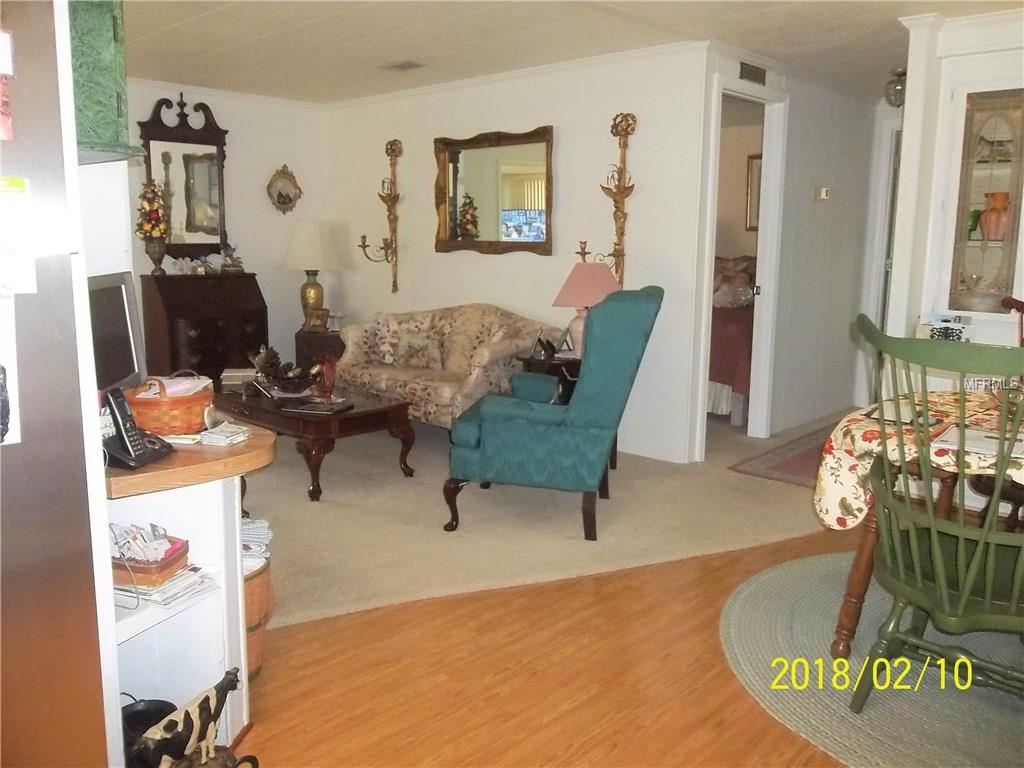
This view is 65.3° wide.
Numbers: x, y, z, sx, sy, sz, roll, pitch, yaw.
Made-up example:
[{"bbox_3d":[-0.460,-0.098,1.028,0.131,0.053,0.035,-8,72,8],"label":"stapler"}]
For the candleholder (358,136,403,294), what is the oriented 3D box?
[{"bbox_3d":[-1.005,-1.302,6.211,0.315,1.182,0.239,10,14,43],"label":"candleholder"}]

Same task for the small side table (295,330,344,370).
[{"bbox_3d":[-1.447,-0.127,6.332,0.456,0.570,0.526,-1,9,-9],"label":"small side table"}]

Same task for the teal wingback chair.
[{"bbox_3d":[0.216,0.076,3.612,0.887,1.069,0.737,3,9,11],"label":"teal wingback chair"}]

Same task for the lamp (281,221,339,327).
[{"bbox_3d":[-1.587,-0.840,6.250,0.463,0.861,0.463,-1,9,-9],"label":"lamp"}]

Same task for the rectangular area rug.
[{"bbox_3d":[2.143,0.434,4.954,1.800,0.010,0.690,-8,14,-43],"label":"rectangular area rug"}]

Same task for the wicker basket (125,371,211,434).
[{"bbox_3d":[-0.936,0.047,2.200,0.180,0.160,0.195,0,10,-8],"label":"wicker basket"}]

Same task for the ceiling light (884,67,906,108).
[{"bbox_3d":[2.361,-1.801,4.862,0.170,0.240,0.170,5,10,25],"label":"ceiling light"}]

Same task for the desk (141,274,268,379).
[{"bbox_3d":[-2.303,-0.322,6.060,0.454,0.975,0.756,10,14,43],"label":"desk"}]

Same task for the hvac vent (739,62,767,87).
[{"bbox_3d":[1.404,-1.808,4.668,0.020,0.096,0.339,9,12,41],"label":"hvac vent"}]

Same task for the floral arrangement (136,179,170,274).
[{"bbox_3d":[-2.581,-1.110,5.750,0.247,0.676,0.247,10,14,43],"label":"floral arrangement"}]

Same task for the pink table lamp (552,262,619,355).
[{"bbox_3d":[0.445,-0.428,4.680,0.403,0.550,0.403,1,10,0],"label":"pink table lamp"}]

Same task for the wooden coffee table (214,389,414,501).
[{"bbox_3d":[-1.184,0.265,4.444,1.264,0.393,0.626,9,12,41],"label":"wooden coffee table"}]

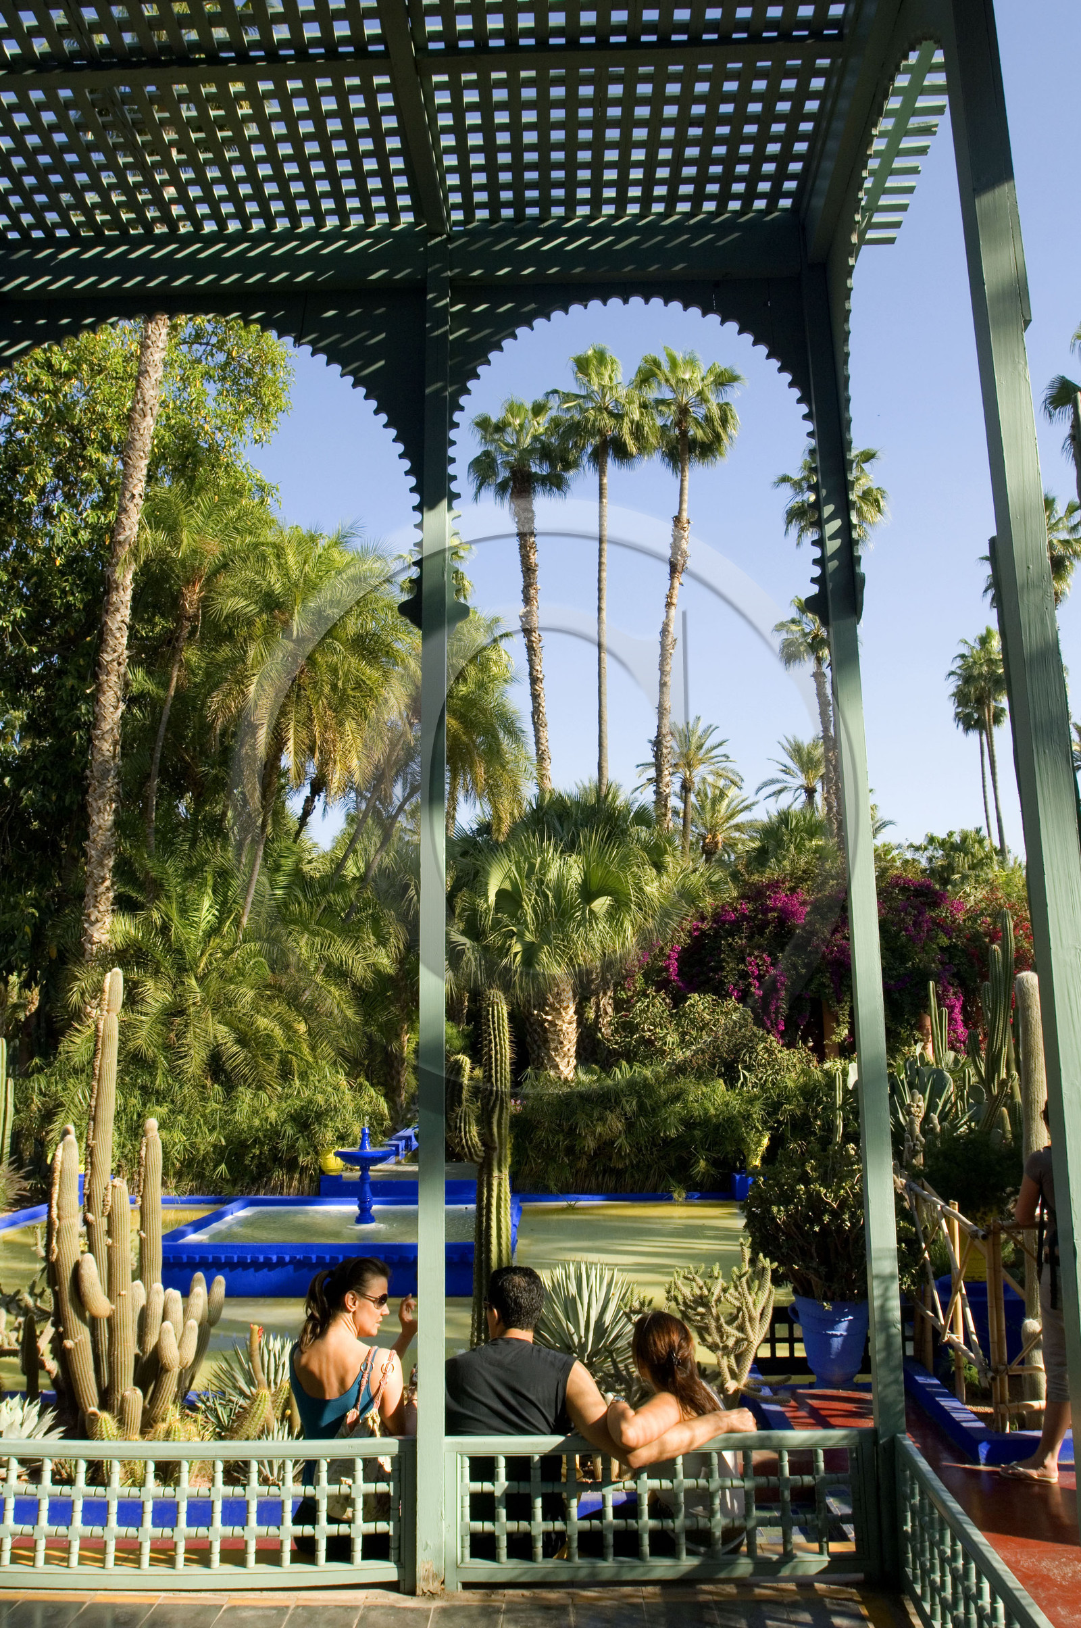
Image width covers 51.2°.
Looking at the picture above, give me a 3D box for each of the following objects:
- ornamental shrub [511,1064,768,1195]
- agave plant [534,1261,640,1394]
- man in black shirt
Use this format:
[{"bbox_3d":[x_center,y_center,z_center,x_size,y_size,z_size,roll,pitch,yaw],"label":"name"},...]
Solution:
[{"bbox_3d":[1.335,4.010,14.781,3.500,1.680,1.600,-1,-10,2],"label":"ornamental shrub"},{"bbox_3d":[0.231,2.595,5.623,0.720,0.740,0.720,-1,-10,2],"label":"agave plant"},{"bbox_3d":[0.177,1.992,3.700,0.950,1.100,0.750,-1,-10,2],"label":"man in black shirt"}]

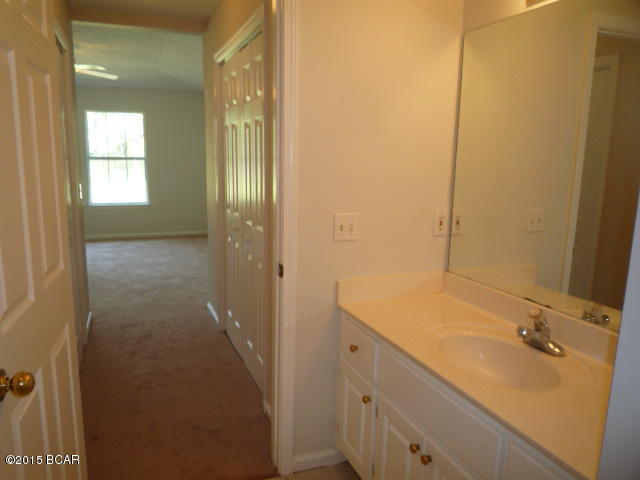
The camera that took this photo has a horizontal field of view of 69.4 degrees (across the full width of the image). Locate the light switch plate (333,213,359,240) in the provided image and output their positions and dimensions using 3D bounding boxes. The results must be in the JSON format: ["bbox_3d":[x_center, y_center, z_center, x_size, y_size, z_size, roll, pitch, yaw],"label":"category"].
[{"bbox_3d":[0.114,-0.055,1.994,0.115,0.117,0.010,-3,11,-23],"label":"light switch plate"}]

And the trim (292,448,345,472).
[{"bbox_3d":[-0.010,1.021,2.137,0.260,0.069,0.015,-3,11,-23],"label":"trim"}]

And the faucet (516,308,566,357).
[{"bbox_3d":[0.737,0.306,1.571,0.170,0.150,0.155,-3,11,-23],"label":"faucet"}]

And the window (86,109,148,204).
[{"bbox_3d":[-3.284,-1.307,7.530,0.874,1.480,0.100,-3,11,-23],"label":"window"}]

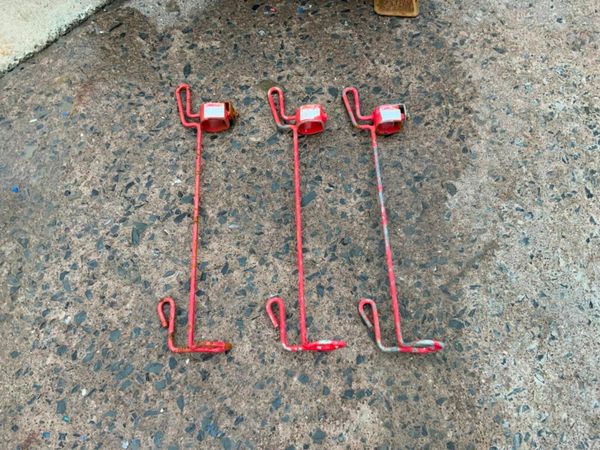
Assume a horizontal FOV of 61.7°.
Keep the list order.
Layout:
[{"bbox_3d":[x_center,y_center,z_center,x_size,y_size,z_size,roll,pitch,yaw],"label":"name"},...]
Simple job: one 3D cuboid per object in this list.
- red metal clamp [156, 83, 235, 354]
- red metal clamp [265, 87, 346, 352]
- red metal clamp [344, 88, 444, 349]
[{"bbox_3d":[-0.235,-0.056,1.192,0.165,0.068,0.706,-2,66,-1],"label":"red metal clamp"},{"bbox_3d":[0.001,-0.053,1.190,0.167,0.068,0.692,-2,66,-1],"label":"red metal clamp"},{"bbox_3d":[0.202,-0.050,1.189,0.169,0.068,0.698,-2,66,-1],"label":"red metal clamp"}]

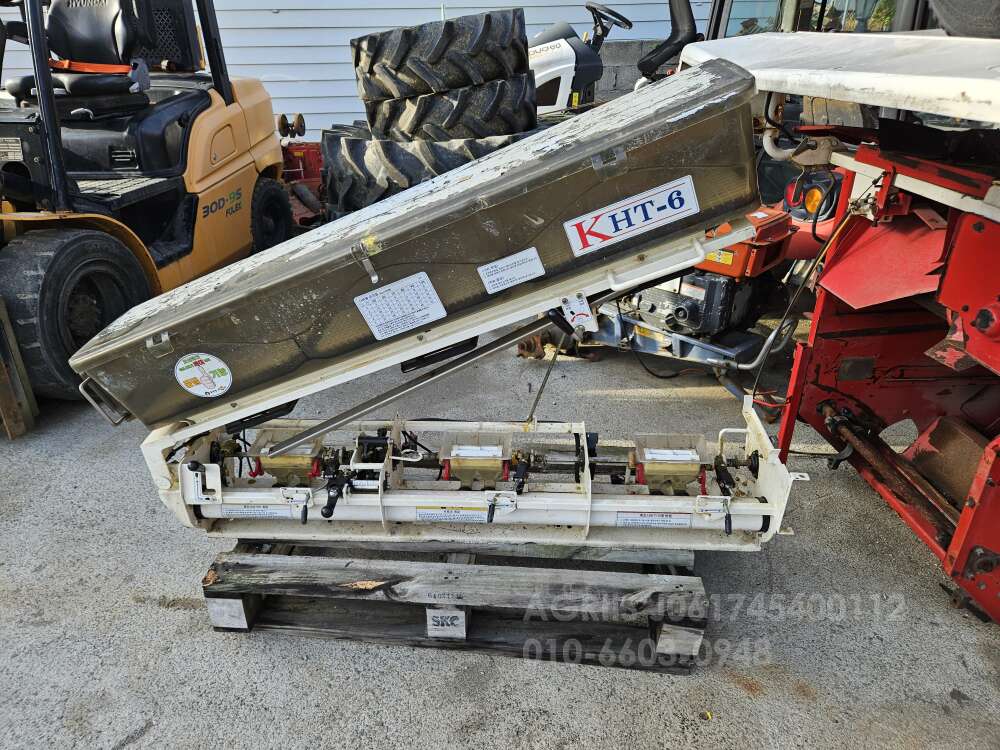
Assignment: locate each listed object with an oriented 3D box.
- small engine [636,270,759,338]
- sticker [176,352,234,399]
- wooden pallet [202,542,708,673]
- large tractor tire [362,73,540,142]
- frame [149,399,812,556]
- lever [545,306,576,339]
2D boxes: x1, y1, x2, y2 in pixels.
[{"bbox_3d":[0.848,-0.328,2.927,0.360,0.360,0.400,-22,35,-36],"label":"small engine"},{"bbox_3d":[-0.779,0.001,1.745,0.145,0.145,0.003,-18,34,11],"label":"sticker"},{"bbox_3d":[-0.091,0.447,1.943,1.220,0.175,0.690,2,29,4],"label":"wooden pallet"},{"bbox_3d":[-0.330,-1.829,4.720,1.220,0.410,1.220,-8,25,4],"label":"large tractor tire"},{"bbox_3d":[-0.065,0.259,2.044,1.903,0.232,0.503,1,28,1],"label":"frame"},{"bbox_3d":[0.162,-0.132,1.697,0.030,0.115,0.030,-38,21,19],"label":"lever"}]

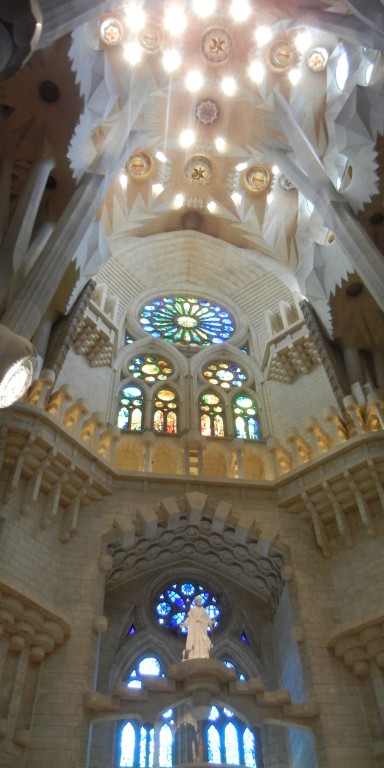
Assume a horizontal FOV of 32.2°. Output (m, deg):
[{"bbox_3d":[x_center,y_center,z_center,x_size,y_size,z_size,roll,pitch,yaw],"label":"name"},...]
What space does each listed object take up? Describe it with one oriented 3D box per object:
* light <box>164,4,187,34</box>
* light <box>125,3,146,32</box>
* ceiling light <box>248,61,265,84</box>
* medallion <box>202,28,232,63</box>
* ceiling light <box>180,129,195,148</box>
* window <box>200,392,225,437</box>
[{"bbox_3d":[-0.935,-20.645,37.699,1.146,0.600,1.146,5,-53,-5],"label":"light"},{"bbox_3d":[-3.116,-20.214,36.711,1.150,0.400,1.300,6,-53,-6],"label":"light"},{"bbox_3d":[3.825,-18.472,39.470,0.873,0.600,0.873,5,-53,-5],"label":"ceiling light"},{"bbox_3d":[1.478,-19.587,38.570,1.750,0.350,1.750,-1,-53,-1],"label":"medallion"},{"bbox_3d":[-0.282,-15.391,41.729,0.807,0.600,0.807,5,-53,-5],"label":"ceiling light"},{"bbox_3d":[1.039,1.495,33.981,1.234,3.618,0.250,5,-53,-5],"label":"window"}]

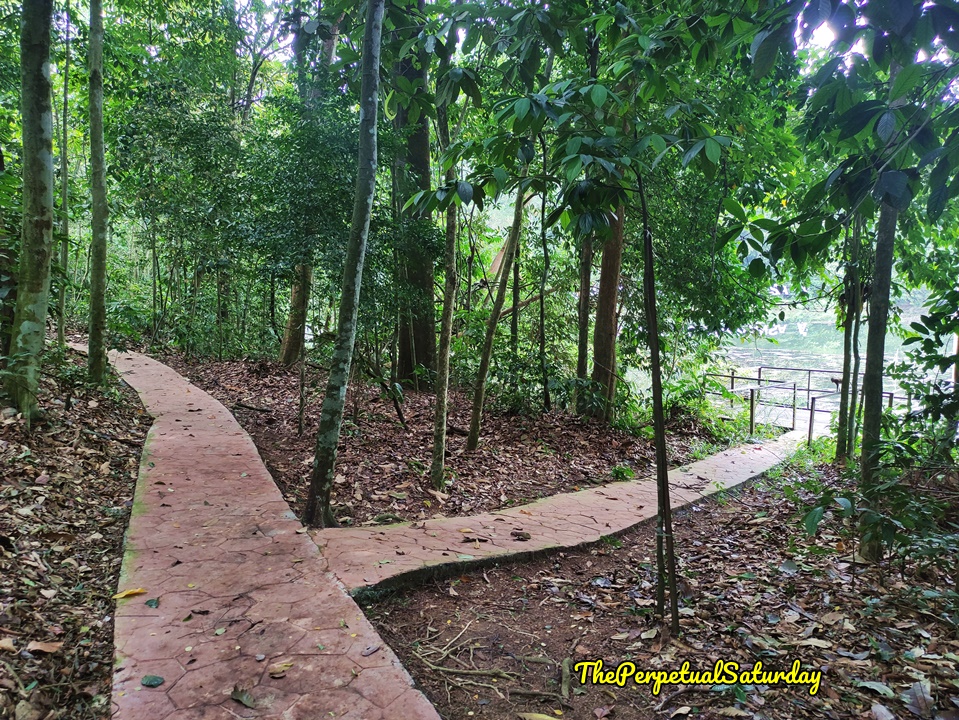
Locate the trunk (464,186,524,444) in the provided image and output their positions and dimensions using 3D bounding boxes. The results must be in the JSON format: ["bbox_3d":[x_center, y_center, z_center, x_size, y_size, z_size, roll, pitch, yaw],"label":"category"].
[{"bbox_3d":[0.181,-0.471,7.778,0.140,3.039,0.130,10,5,-1],"label":"trunk"}]

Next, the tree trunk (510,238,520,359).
[{"bbox_3d":[0.634,-1.023,12.213,0.115,2.143,0.110,1,5,0],"label":"tree trunk"}]

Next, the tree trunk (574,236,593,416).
[{"bbox_3d":[1.701,-0.563,11.284,0.175,2.865,0.170,2,5,0],"label":"tree trunk"}]

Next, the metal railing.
[{"bbox_3d":[7.500,1.044,16.239,3.600,1.050,4.600,-3,6,-35],"label":"metal railing"}]

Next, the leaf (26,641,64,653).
[{"bbox_3d":[-1.956,1.289,3.122,0.150,0.030,0.070,-2,5,-20],"label":"leaf"}]

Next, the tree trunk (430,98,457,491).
[{"bbox_3d":[-0.308,-0.521,5.866,0.160,3.297,0.130,2,5,0],"label":"tree trunk"}]

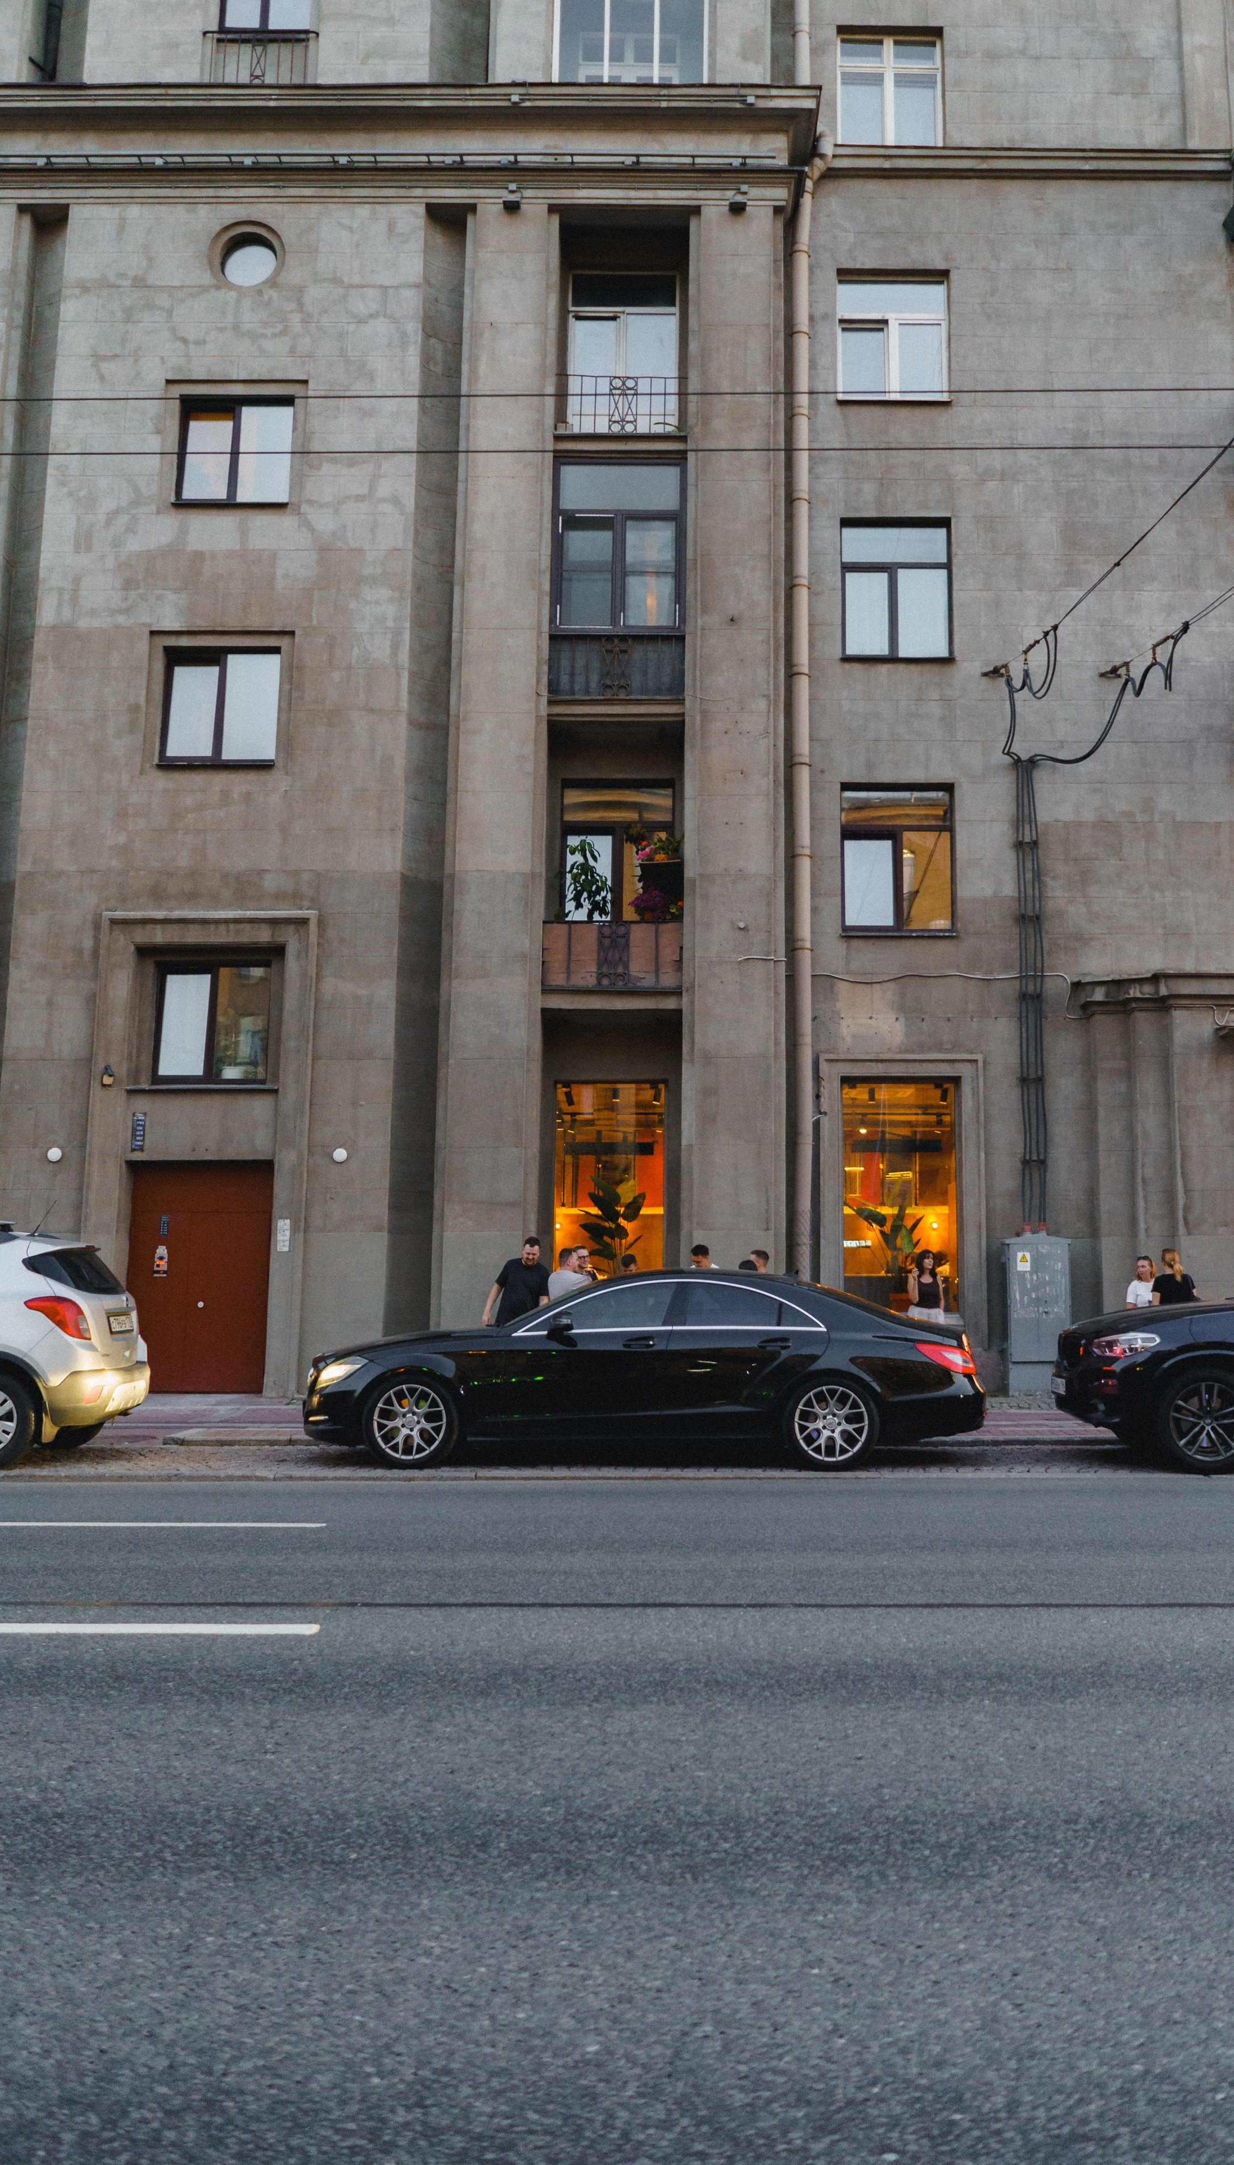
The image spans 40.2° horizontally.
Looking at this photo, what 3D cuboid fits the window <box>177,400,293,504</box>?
[{"bbox_3d":[-4.499,-7.447,19.932,1.382,1.369,0.150,1,-9,1],"label":"window"}]

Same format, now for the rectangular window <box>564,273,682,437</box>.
[{"bbox_3d":[0.088,-9.407,21.924,1.452,2.450,0.180,1,-10,1],"label":"rectangular window"}]

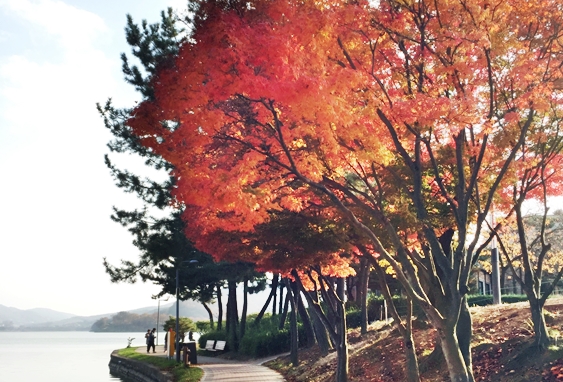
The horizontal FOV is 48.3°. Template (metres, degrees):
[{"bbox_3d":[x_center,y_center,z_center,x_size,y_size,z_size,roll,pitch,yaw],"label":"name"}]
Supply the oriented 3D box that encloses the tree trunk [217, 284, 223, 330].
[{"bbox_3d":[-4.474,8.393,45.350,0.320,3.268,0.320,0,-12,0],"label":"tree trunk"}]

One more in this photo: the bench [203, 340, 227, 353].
[{"bbox_3d":[-3.900,9.045,36.405,1.600,0.880,0.650,-11,-16,40],"label":"bench"}]

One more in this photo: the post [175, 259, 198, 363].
[{"bbox_3d":[-4.696,5.862,31.068,1.120,5.053,0.300,0,-13,0],"label":"post"}]

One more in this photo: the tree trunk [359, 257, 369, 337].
[{"bbox_3d":[3.249,4.187,24.826,0.300,3.042,0.300,0,-12,0],"label":"tree trunk"}]

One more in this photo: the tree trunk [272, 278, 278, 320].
[{"bbox_3d":[-0.413,7.466,43.306,0.320,2.855,0.320,0,-12,0],"label":"tree trunk"}]

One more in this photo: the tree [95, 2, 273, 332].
[{"bbox_3d":[-6.088,-1.463,40.274,9.800,21.959,8.500,0,-13,0],"label":"tree"}]

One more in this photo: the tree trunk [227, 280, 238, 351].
[{"bbox_3d":[-3.213,8.168,41.209,0.600,4.567,0.600,0,-13,0],"label":"tree trunk"}]

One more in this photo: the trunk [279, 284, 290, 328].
[{"bbox_3d":[0.191,6.748,36.771,0.360,2.554,0.360,7,-12,0],"label":"trunk"}]

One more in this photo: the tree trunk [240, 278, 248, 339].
[{"bbox_3d":[-2.494,8.135,43.265,0.360,4.200,0.360,3,-13,1],"label":"tree trunk"}]

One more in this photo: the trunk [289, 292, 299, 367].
[{"bbox_3d":[0.505,5.465,24.883,0.280,2.861,0.280,0,-12,0],"label":"trunk"}]

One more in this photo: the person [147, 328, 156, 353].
[{"bbox_3d":[-8.898,10.305,43.250,0.550,1.675,0.500,0,-12,0],"label":"person"}]

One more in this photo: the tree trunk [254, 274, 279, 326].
[{"bbox_3d":[-1.123,8.231,47.341,0.420,4.139,0.420,21,-12,4],"label":"tree trunk"}]

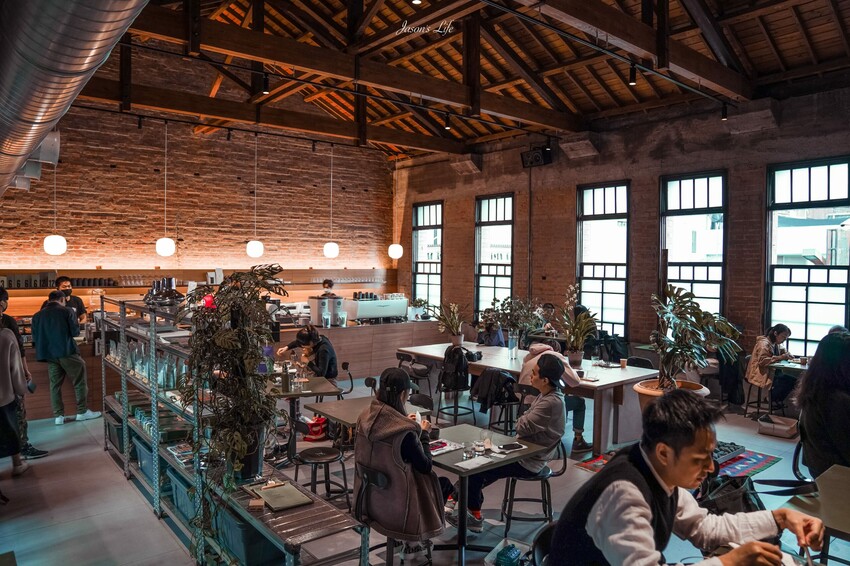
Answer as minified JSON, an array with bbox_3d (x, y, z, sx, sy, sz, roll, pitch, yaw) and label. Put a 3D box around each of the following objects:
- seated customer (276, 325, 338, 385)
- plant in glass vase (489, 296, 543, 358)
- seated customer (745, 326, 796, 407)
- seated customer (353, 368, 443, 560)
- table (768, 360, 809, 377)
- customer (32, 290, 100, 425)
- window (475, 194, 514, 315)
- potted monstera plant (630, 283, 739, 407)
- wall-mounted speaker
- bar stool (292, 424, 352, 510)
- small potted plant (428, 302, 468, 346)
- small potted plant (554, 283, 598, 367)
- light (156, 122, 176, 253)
[{"bbox_3d":[-1.440,1.175,7.250,0.820,1.270,0.520,-1,3,-23],"label":"seated customer"},{"bbox_3d":[1.283,0.638,8.030,0.570,0.893,0.620,-1,3,-42],"label":"plant in glass vase"},{"bbox_3d":[4.869,1.198,7.990,0.470,1.220,0.680,-1,3,-42],"label":"seated customer"},{"bbox_3d":[-0.140,1.255,3.930,0.700,1.340,0.520,-2,4,-43],"label":"seated customer"},{"bbox_3d":[4.988,1.440,7.382,0.680,0.720,0.750,-2,4,-43],"label":"table"},{"bbox_3d":[-4.719,0.950,7.496,0.580,1.730,0.550,0,2,-20],"label":"customer"},{"bbox_3d":[1.568,-0.522,12.478,0.160,2.816,1.099,-1,3,-42],"label":"window"},{"bbox_3d":[2.860,0.968,6.208,1.000,1.902,0.950,-1,3,-42],"label":"potted monstera plant"},{"bbox_3d":[2.056,-2.287,10.446,0.300,0.300,0.480,-22,17,-40],"label":"wall-mounted speaker"},{"bbox_3d":[-0.908,1.530,4.810,0.460,0.770,0.410,-2,4,-43],"label":"bar stool"},{"bbox_3d":[0.391,0.677,9.031,0.480,0.733,0.520,-1,3,-42],"label":"small potted plant"},{"bbox_3d":[1.958,0.562,7.320,0.550,1.060,0.500,1,3,15],"label":"small potted plant"},{"bbox_3d":[-4.043,-1.465,8.850,0.290,2.101,0.290,-1,3,-42],"label":"light"}]

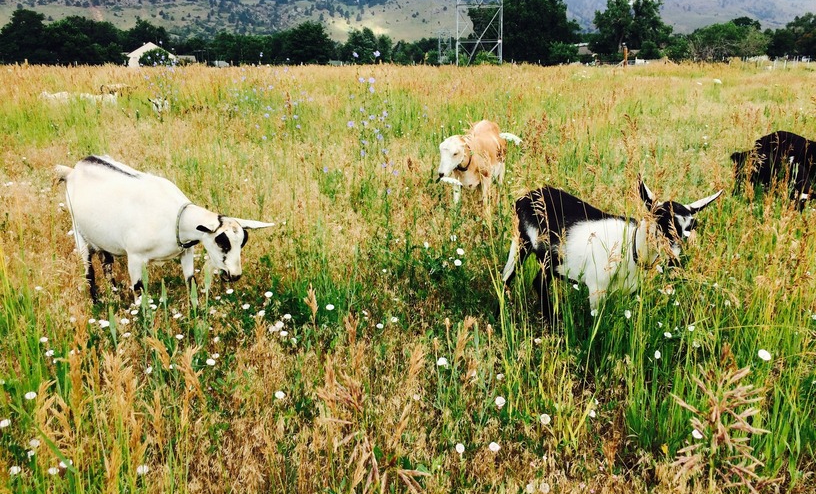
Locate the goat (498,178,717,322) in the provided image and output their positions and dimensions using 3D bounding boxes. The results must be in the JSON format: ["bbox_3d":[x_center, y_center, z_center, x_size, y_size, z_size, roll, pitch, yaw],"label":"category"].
[{"bbox_3d":[0.890,0.067,3.142,0.900,0.700,0.310,11,18,35],"label":"goat"}]

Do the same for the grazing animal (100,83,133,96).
[{"bbox_3d":[-6.750,-3.397,16.169,0.950,0.720,0.320,1,15,2],"label":"grazing animal"}]

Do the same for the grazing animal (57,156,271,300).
[{"bbox_3d":[-1.110,0.002,3.270,0.960,0.760,0.320,8,17,27],"label":"grazing animal"}]

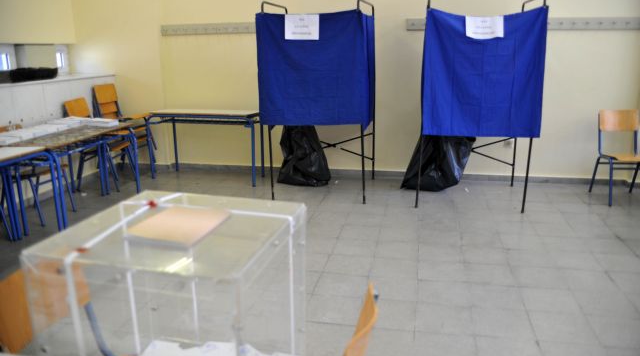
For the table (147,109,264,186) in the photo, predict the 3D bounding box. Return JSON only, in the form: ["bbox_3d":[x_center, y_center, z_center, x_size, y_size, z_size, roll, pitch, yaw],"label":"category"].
[{"bbox_3d":[-1.298,-0.358,5.668,1.240,0.750,0.470,3,16,17],"label":"table"}]

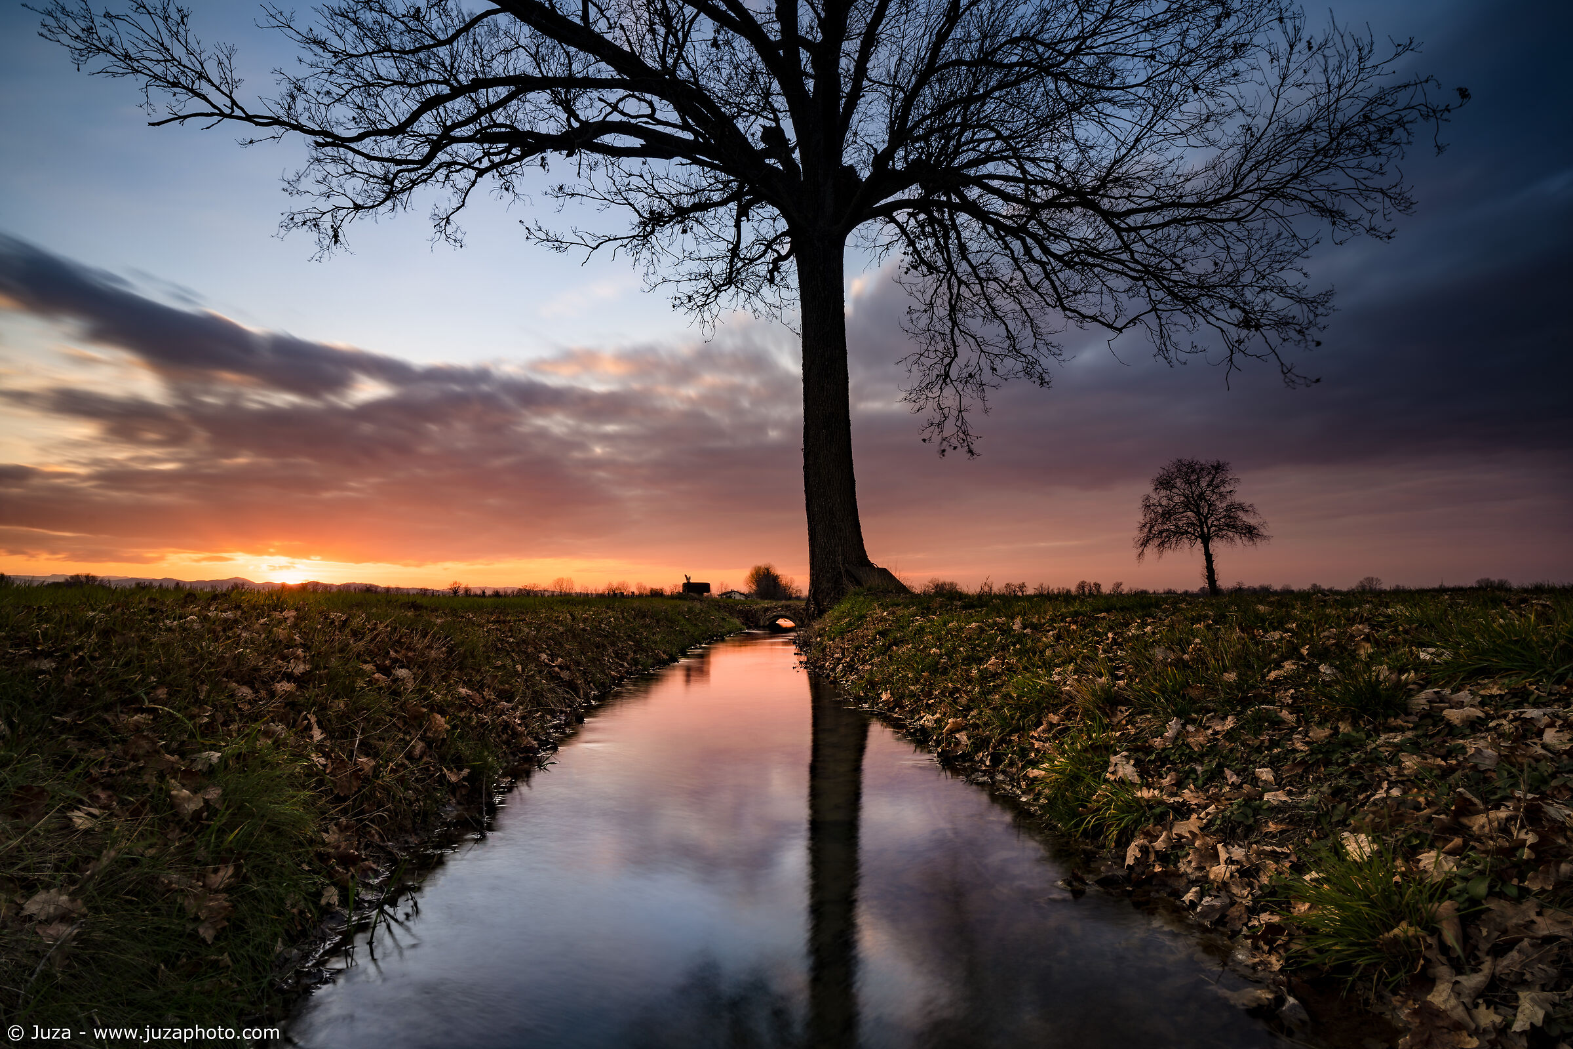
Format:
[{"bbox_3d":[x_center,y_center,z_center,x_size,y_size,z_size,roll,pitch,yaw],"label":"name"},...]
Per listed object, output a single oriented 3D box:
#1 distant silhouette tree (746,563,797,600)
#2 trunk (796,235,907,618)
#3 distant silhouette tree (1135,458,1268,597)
[{"bbox_3d":[-2.440,9.300,130.000,8.600,6.100,7.800,0,-5,0],"label":"distant silhouette tree"},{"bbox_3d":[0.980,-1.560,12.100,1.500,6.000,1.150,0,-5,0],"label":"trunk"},{"bbox_3d":[26.400,0.200,50.000,7.800,8.800,7.600,0,-5,0],"label":"distant silhouette tree"}]

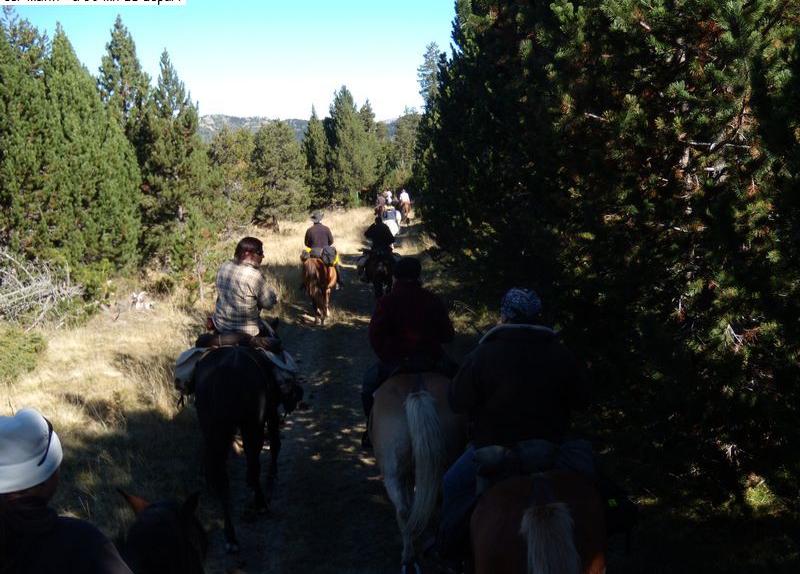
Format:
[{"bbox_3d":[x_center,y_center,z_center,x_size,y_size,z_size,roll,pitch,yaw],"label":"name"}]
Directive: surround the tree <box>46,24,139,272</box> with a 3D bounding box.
[{"bbox_3d":[-8.501,-3.773,23.000,2.800,7.000,2.800,0,6,0],"label":"tree"}]

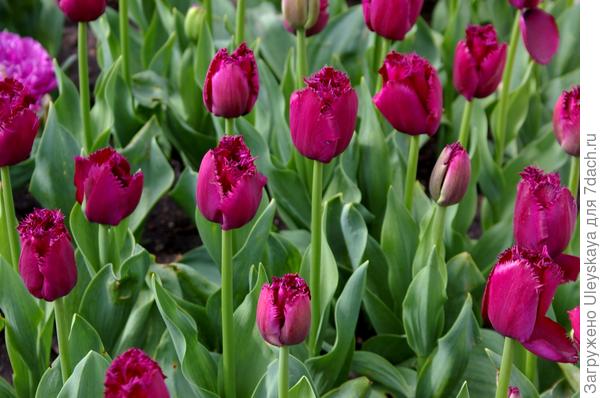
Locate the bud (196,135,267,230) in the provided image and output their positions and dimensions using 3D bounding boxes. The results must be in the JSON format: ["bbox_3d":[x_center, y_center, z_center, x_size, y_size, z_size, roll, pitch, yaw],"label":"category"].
[{"bbox_3d":[-0.058,-0.014,1.480,0.058,0.078,0.056,2,30,0],"label":"bud"}]

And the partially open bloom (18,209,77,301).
[{"bbox_3d":[-0.208,0.046,1.440,0.048,0.073,0.048,0,30,0],"label":"partially open bloom"}]

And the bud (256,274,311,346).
[{"bbox_3d":[-0.013,0.090,1.420,0.044,0.058,0.044,0,30,0],"label":"bud"}]

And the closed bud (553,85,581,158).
[{"bbox_3d":[0.252,-0.071,1.610,0.040,0.066,0.040,0,30,0],"label":"closed bud"}]

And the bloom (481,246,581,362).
[{"bbox_3d":[0.185,0.084,1.400,0.077,0.090,0.062,9,30,0],"label":"bloom"}]

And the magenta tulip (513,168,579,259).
[{"bbox_3d":[0.209,0.011,1.490,0.052,0.075,0.052,-9,30,0],"label":"magenta tulip"}]

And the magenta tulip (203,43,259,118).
[{"bbox_3d":[-0.065,-0.111,1.630,0.052,0.068,0.052,0,30,0],"label":"magenta tulip"}]

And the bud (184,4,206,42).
[{"bbox_3d":[-0.112,-0.189,1.880,0.025,0.043,0.025,0,30,0],"label":"bud"}]

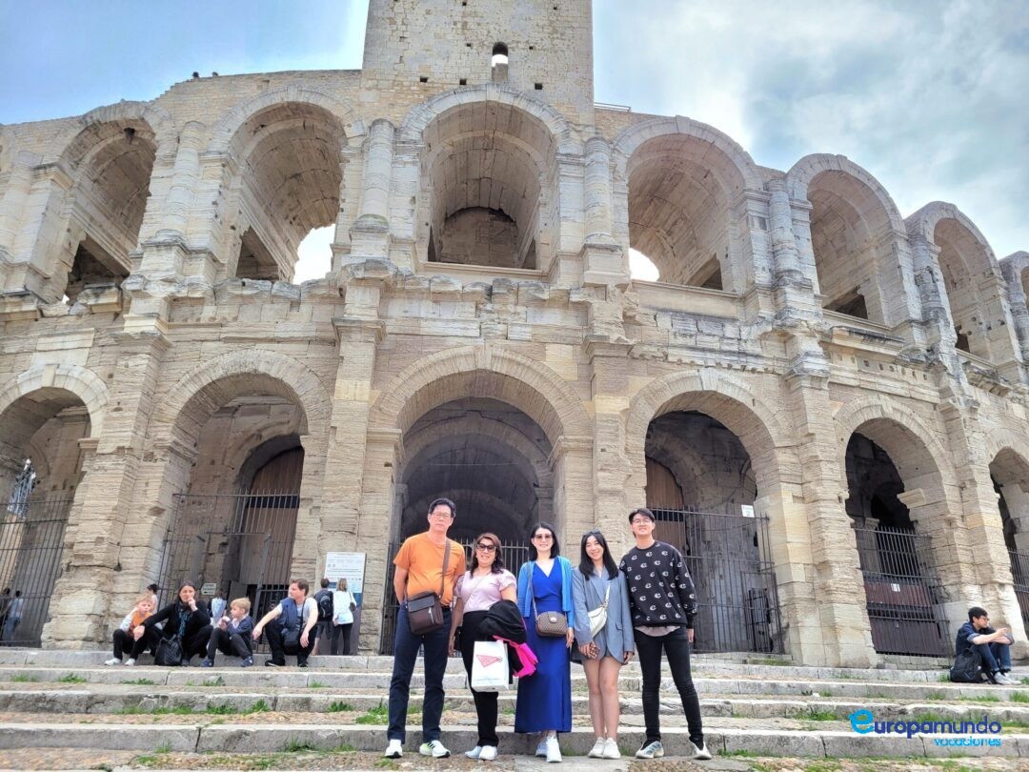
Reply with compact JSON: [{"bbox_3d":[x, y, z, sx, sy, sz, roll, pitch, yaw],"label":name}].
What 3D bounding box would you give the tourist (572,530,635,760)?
[{"bbox_3d":[0.631,1.793,5.487,0.450,1.544,0.330,-1,-23,5],"label":"tourist"}]

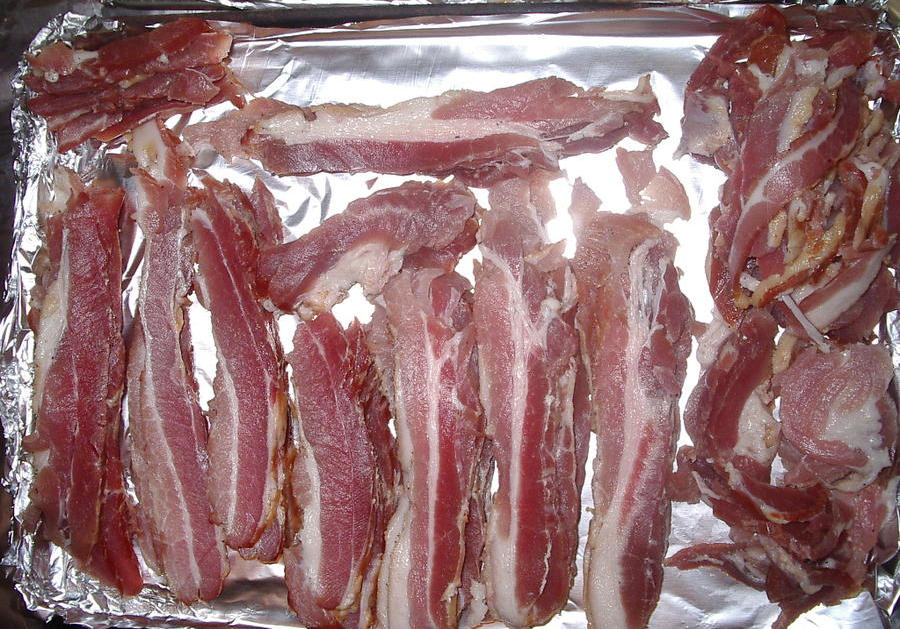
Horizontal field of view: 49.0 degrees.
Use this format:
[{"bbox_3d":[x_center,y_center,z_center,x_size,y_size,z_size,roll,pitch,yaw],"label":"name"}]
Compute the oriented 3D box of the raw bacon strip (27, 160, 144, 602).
[{"bbox_3d":[-0.187,0.033,0.494,0.055,0.012,0.213,-3,87,0],"label":"raw bacon strip"}]

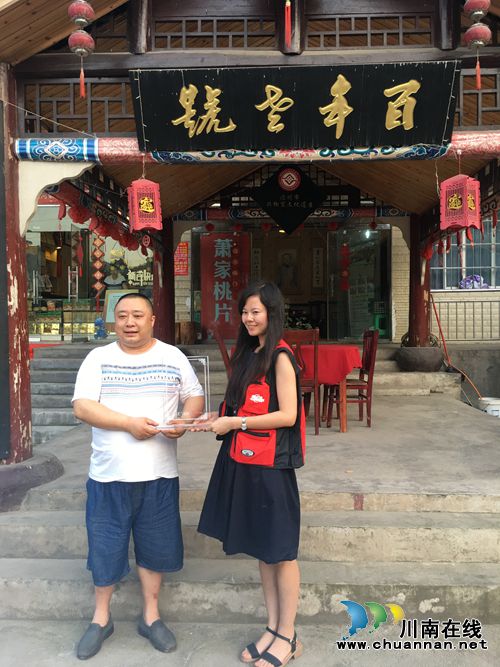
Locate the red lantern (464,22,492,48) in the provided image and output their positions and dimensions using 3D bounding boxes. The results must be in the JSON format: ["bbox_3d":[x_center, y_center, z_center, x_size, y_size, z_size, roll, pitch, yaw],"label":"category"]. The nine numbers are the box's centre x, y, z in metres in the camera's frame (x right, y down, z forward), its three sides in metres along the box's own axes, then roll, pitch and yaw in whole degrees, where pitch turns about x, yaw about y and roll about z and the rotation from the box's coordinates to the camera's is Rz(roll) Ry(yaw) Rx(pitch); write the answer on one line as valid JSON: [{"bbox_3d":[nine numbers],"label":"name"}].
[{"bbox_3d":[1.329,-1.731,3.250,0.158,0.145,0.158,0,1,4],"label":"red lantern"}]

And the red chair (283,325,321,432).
[{"bbox_3d":[0.450,0.452,5.370,0.430,0.975,0.480,0,1,10],"label":"red chair"}]

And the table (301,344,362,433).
[{"bbox_3d":[0.460,0.540,5.650,1.200,0.790,0.850,0,1,6],"label":"table"}]

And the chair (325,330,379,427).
[{"bbox_3d":[1.030,0.453,5.770,0.490,0.965,0.430,0,1,5],"label":"chair"}]

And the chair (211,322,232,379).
[{"bbox_3d":[-0.080,0.443,5.650,0.520,0.980,0.430,0,1,3],"label":"chair"}]

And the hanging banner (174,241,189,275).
[{"bbox_3d":[-1.214,-1.329,9.900,0.270,0.630,0.020,0,1,4],"label":"hanging banner"}]

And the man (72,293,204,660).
[{"bbox_3d":[-0.515,0.634,2.610,0.620,1.655,0.460,0,1,-7],"label":"man"}]

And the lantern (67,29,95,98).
[{"bbox_3d":[-1.013,-1.618,3.360,0.155,0.410,0.155,0,1,4],"label":"lantern"}]

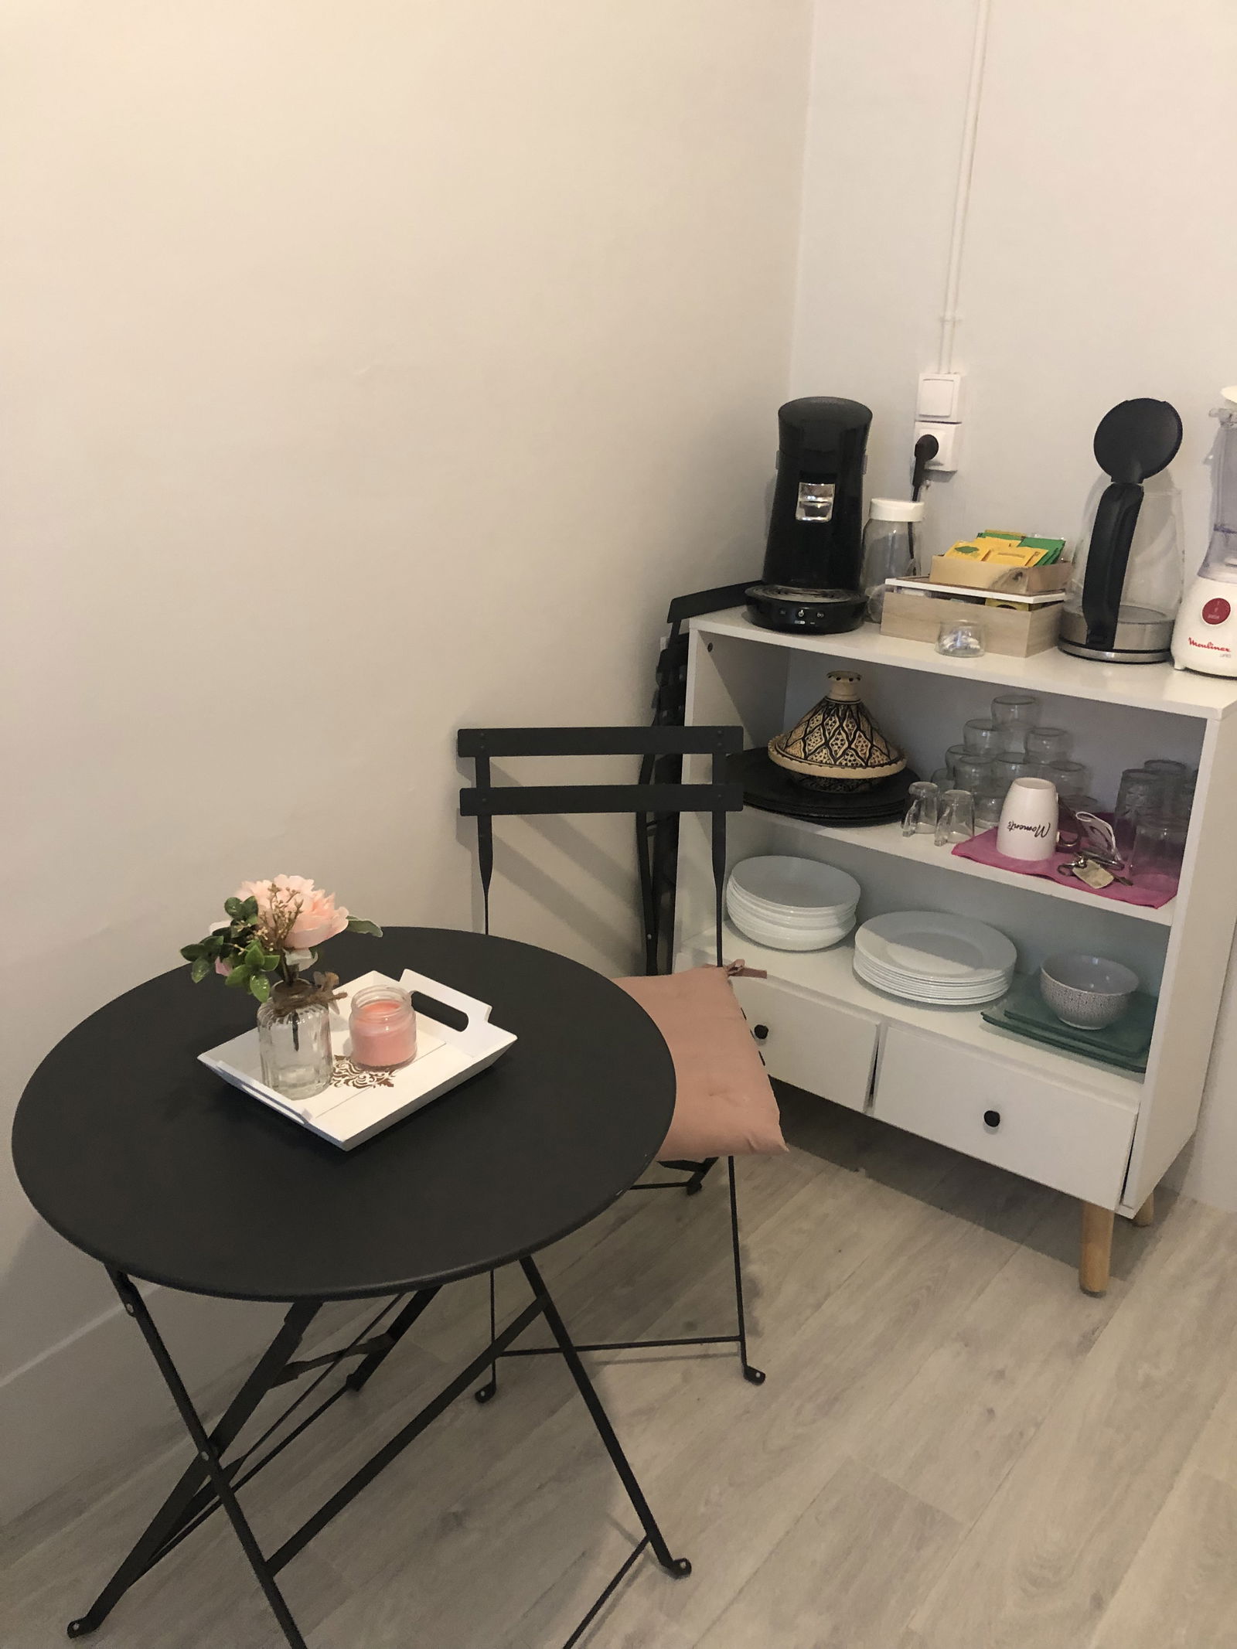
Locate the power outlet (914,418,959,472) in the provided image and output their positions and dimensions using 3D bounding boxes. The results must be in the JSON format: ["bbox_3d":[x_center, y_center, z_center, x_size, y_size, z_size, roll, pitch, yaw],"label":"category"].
[{"bbox_3d":[0.541,-0.642,2.262,0.074,0.076,0.030,16,25,35],"label":"power outlet"}]

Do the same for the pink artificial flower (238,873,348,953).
[{"bbox_3d":[-0.287,0.078,1.172,0.100,0.065,0.091,-4,21,-14],"label":"pink artificial flower"}]

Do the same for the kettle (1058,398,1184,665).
[{"bbox_3d":[0.760,-0.437,1.980,0.169,0.371,0.201,14,24,32],"label":"kettle"}]

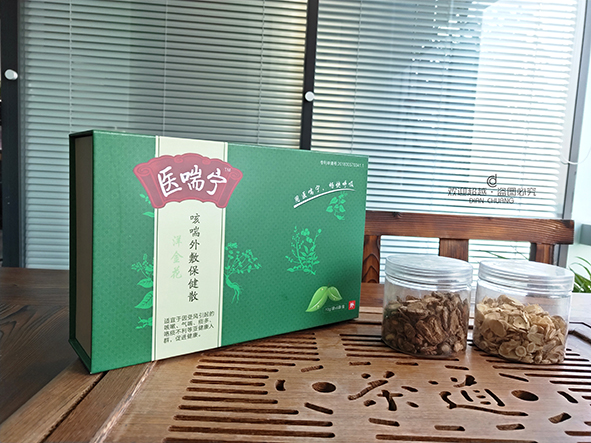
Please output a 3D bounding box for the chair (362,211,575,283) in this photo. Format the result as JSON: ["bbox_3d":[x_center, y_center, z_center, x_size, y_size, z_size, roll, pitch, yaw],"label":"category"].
[{"bbox_3d":[0.320,0.439,0.649,0.489,0.877,0.470,3,4,0],"label":"chair"}]

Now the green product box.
[{"bbox_3d":[-0.067,0.021,0.447,0.316,0.202,0.094,-1,5,-37],"label":"green product box"}]

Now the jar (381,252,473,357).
[{"bbox_3d":[0.145,0.089,0.435,0.090,0.089,0.090,3,4,0],"label":"jar"}]

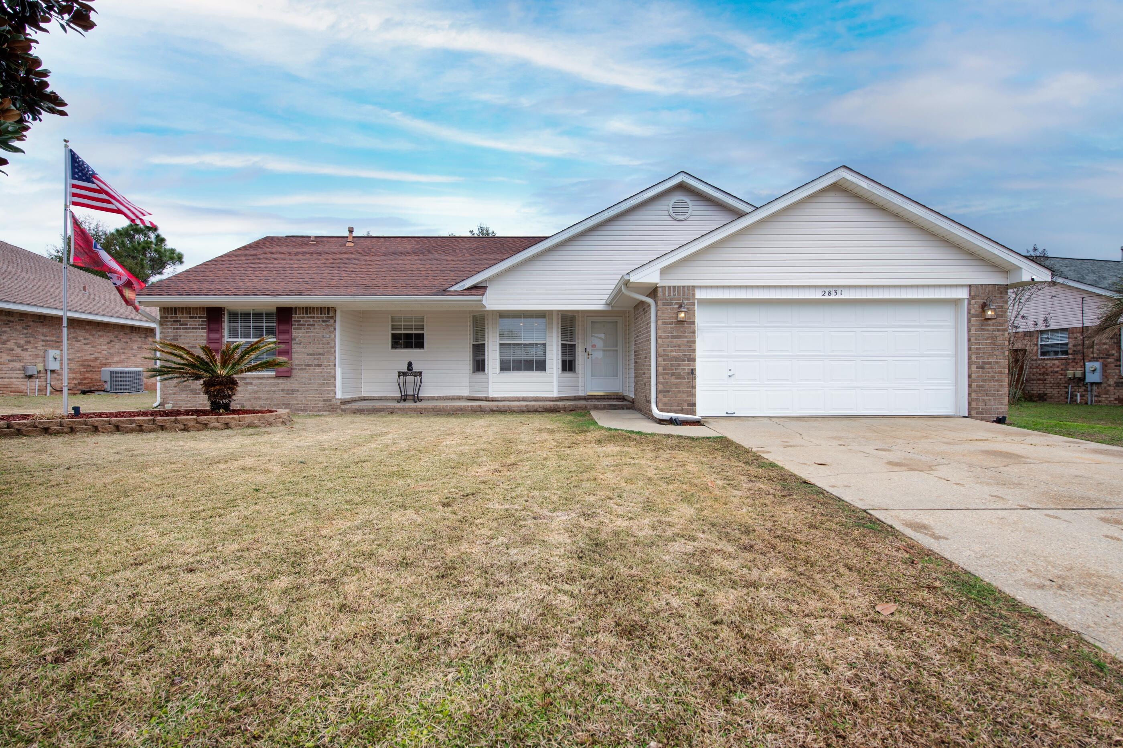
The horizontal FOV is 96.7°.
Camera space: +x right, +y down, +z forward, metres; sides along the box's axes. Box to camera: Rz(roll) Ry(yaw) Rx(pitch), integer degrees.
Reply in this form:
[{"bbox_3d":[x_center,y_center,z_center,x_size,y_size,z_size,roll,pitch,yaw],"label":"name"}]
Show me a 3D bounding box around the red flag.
[{"bbox_3d":[-7.780,-1.930,8.600,1.000,1.580,0.330,0,0,-41],"label":"red flag"}]

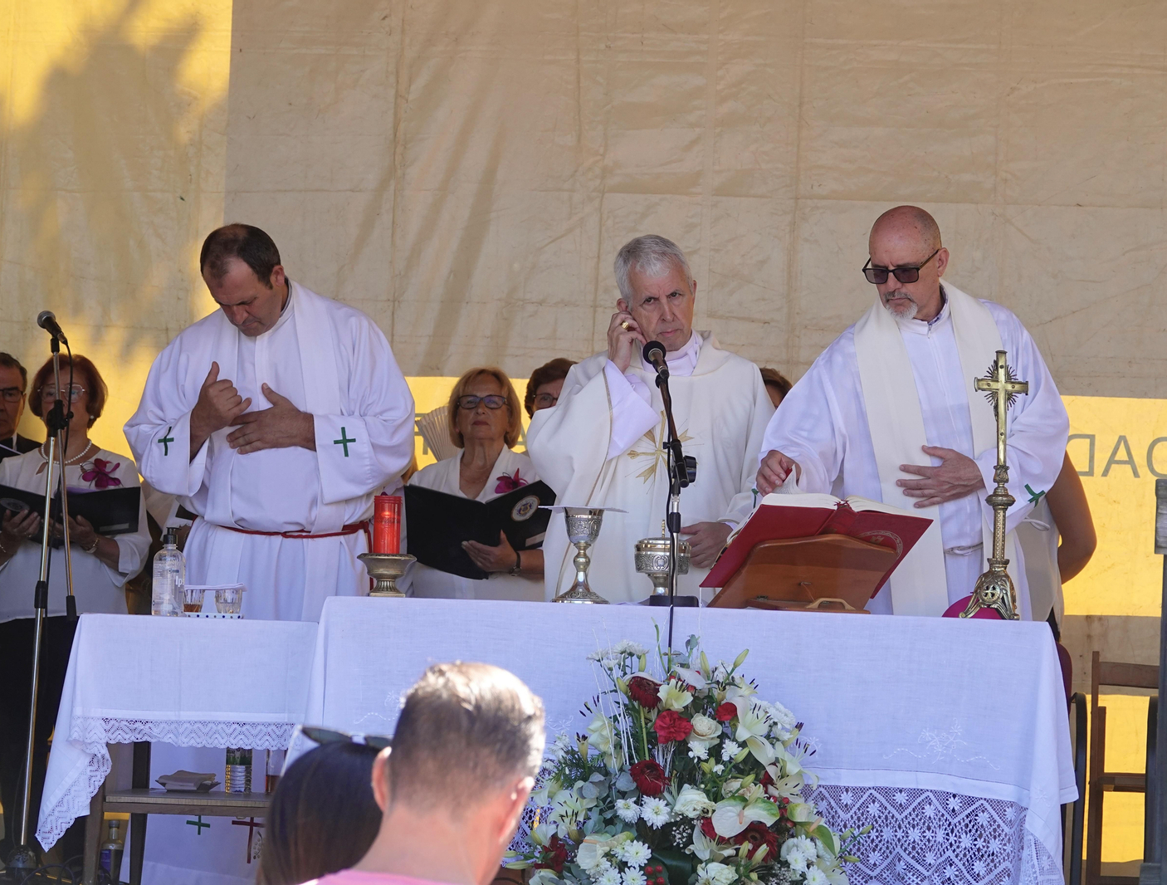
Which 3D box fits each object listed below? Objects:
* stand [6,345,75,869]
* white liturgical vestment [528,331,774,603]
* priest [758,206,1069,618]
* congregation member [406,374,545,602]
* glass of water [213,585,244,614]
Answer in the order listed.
[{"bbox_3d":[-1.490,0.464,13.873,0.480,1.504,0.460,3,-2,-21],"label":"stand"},{"bbox_3d":[0.131,0.402,11.374,0.550,1.300,0.430,2,-2,6],"label":"white liturgical vestment"},{"bbox_3d":[0.718,0.333,11.519,0.700,1.733,0.550,1,-2,9],"label":"priest"},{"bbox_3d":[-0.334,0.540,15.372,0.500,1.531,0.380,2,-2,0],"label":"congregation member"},{"bbox_3d":[-0.774,0.347,11.200,0.062,0.060,0.062,2,-2,0],"label":"glass of water"}]

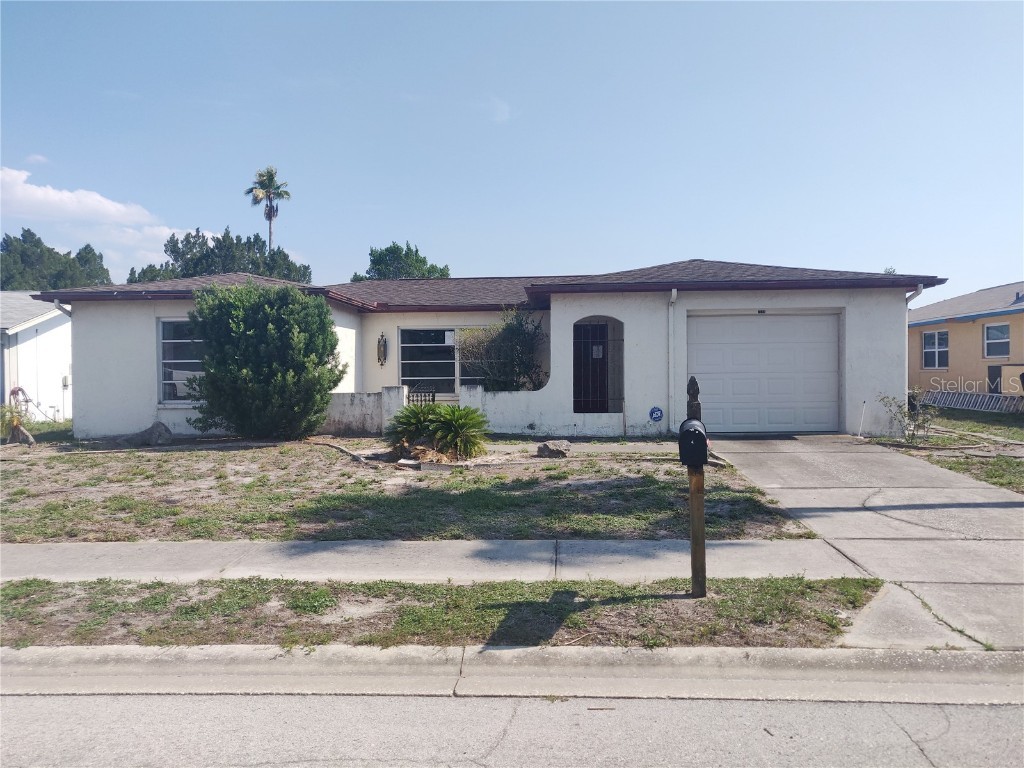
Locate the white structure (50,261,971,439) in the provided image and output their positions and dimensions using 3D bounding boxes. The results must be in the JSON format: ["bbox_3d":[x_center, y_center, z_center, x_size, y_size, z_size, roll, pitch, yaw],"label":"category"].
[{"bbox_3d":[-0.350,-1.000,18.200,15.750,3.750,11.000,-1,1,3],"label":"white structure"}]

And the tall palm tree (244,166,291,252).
[{"bbox_3d":[-14.800,-6.300,45.100,2.800,13.800,2.800,-1,1,0],"label":"tall palm tree"}]

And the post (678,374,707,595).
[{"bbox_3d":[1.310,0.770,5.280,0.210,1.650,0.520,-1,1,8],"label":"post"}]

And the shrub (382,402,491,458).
[{"bbox_3d":[-1.160,0.720,11.600,1.550,0.840,1.250,-1,1,3],"label":"shrub"}]

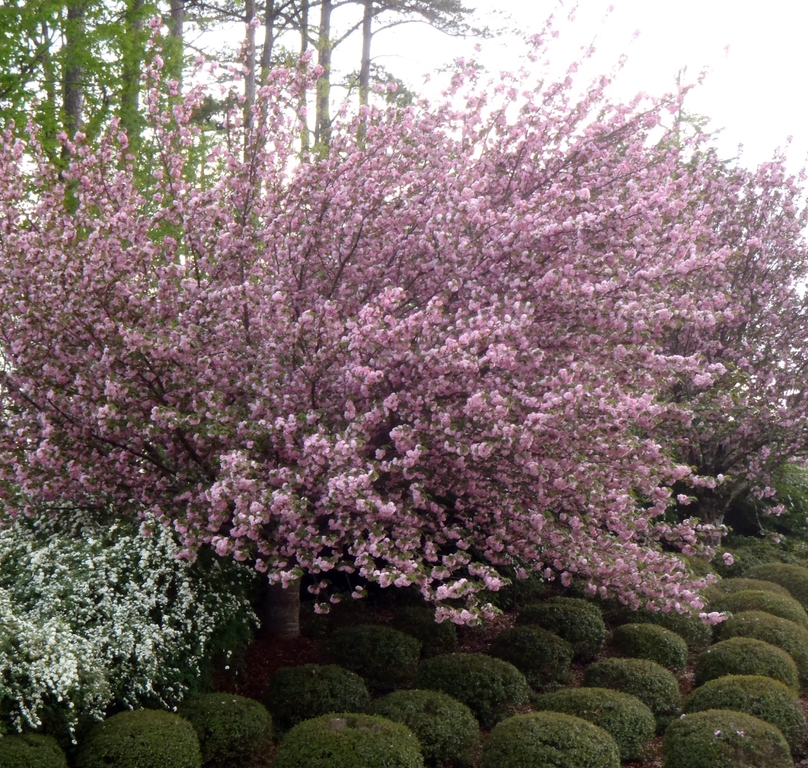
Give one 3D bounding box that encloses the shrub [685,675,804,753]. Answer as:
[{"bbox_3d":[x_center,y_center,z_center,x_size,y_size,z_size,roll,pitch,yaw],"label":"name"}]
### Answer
[{"bbox_3d":[2.497,2.393,16.920,0.880,0.510,0.880,0,1,0],"label":"shrub"}]

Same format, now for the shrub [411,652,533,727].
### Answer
[{"bbox_3d":[0.548,2.458,18.587,0.943,0.580,0.943,0,-2,0],"label":"shrub"}]

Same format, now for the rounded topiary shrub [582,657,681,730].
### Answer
[{"bbox_3d":[1.887,2.540,19.088,0.819,0.560,0.819,0,-2,0],"label":"rounded topiary shrub"}]

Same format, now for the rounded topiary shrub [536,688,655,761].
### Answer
[{"bbox_3d":[1.375,2.438,16.605,0.856,0.480,0.856,0,1,0],"label":"rounded topiary shrub"}]

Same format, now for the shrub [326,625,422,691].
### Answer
[{"bbox_3d":[-0.271,2.494,21.188,0.882,0.560,0.882,0,-2,0],"label":"shrub"}]

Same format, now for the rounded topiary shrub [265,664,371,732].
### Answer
[{"bbox_3d":[-0.654,2.373,17.550,0.799,0.463,0.799,0,1,0],"label":"rounded topiary shrub"}]

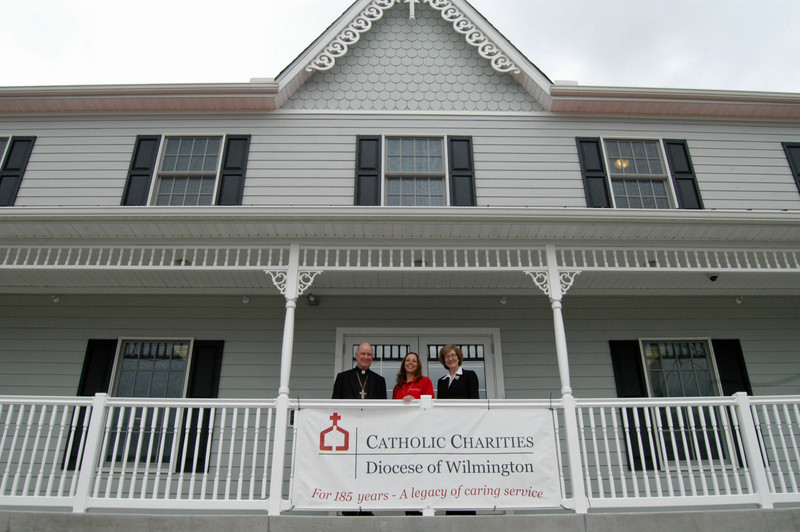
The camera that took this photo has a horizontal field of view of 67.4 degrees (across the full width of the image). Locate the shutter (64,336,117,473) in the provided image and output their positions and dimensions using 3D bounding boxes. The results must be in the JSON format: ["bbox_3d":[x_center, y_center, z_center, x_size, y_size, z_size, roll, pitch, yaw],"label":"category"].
[{"bbox_3d":[-3.664,1.616,7.109,0.366,1.544,0.050,0,-24,-1],"label":"shutter"}]

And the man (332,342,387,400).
[{"bbox_3d":[-0.422,1.659,6.260,0.580,1.759,0.350,2,-24,-5],"label":"man"}]

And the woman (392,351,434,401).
[{"bbox_3d":[0.148,1.674,6.130,0.470,1.624,0.360,-5,-24,10],"label":"woman"}]

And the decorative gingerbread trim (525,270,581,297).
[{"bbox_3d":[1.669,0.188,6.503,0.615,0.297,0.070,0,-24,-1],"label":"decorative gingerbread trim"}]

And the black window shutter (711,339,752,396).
[{"bbox_3d":[4.087,1.621,7.214,0.354,1.529,0.050,0,-24,-1],"label":"black window shutter"}]

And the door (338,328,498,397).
[{"bbox_3d":[0.234,1.793,7.106,2.059,2.188,0.130,0,-24,-1],"label":"door"}]

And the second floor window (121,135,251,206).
[{"bbox_3d":[-2.979,-1.281,8.413,1.651,1.368,0.100,0,-24,-1],"label":"second floor window"}]

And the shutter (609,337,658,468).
[{"bbox_3d":[2.809,1.639,7.188,0.372,1.545,0.050,0,-24,-1],"label":"shutter"}]

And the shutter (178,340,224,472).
[{"bbox_3d":[-2.358,1.636,7.118,0.377,1.558,0.050,0,-24,-1],"label":"shutter"}]

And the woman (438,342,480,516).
[{"bbox_3d":[0.608,1.648,6.202,0.460,1.729,0.320,-6,-25,13],"label":"woman"}]

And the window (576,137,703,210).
[{"bbox_3d":[3.384,-1.262,8.493,1.621,1.368,0.100,0,-24,-1],"label":"window"}]

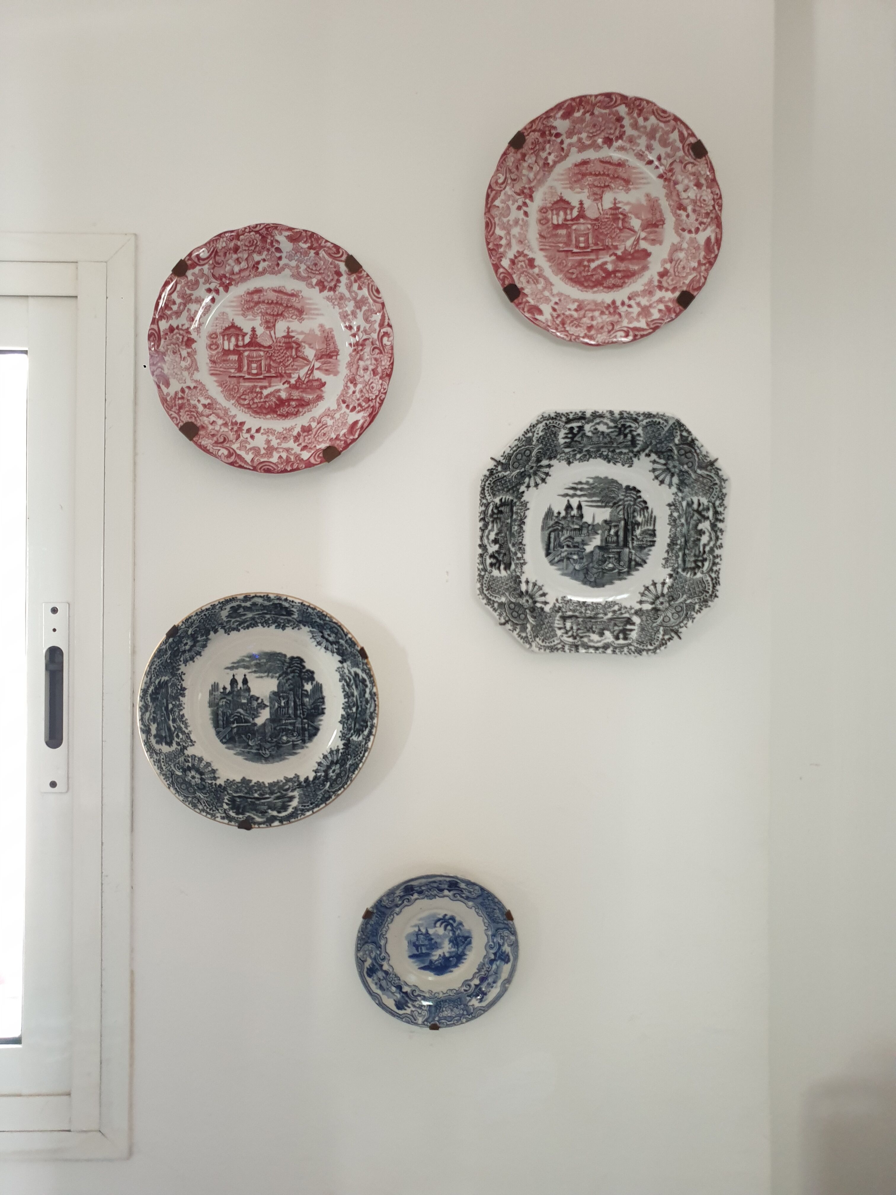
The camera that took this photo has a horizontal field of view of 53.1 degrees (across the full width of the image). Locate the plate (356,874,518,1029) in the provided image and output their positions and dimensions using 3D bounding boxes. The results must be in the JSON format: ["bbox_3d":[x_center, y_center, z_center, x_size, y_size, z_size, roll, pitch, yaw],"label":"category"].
[{"bbox_3d":[-0.011,0.360,0.925,0.167,0.167,0.022,0,7,-1],"label":"plate"}]

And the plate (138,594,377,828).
[{"bbox_3d":[-0.188,0.110,0.912,0.239,0.239,0.042,0,7,-1],"label":"plate"}]

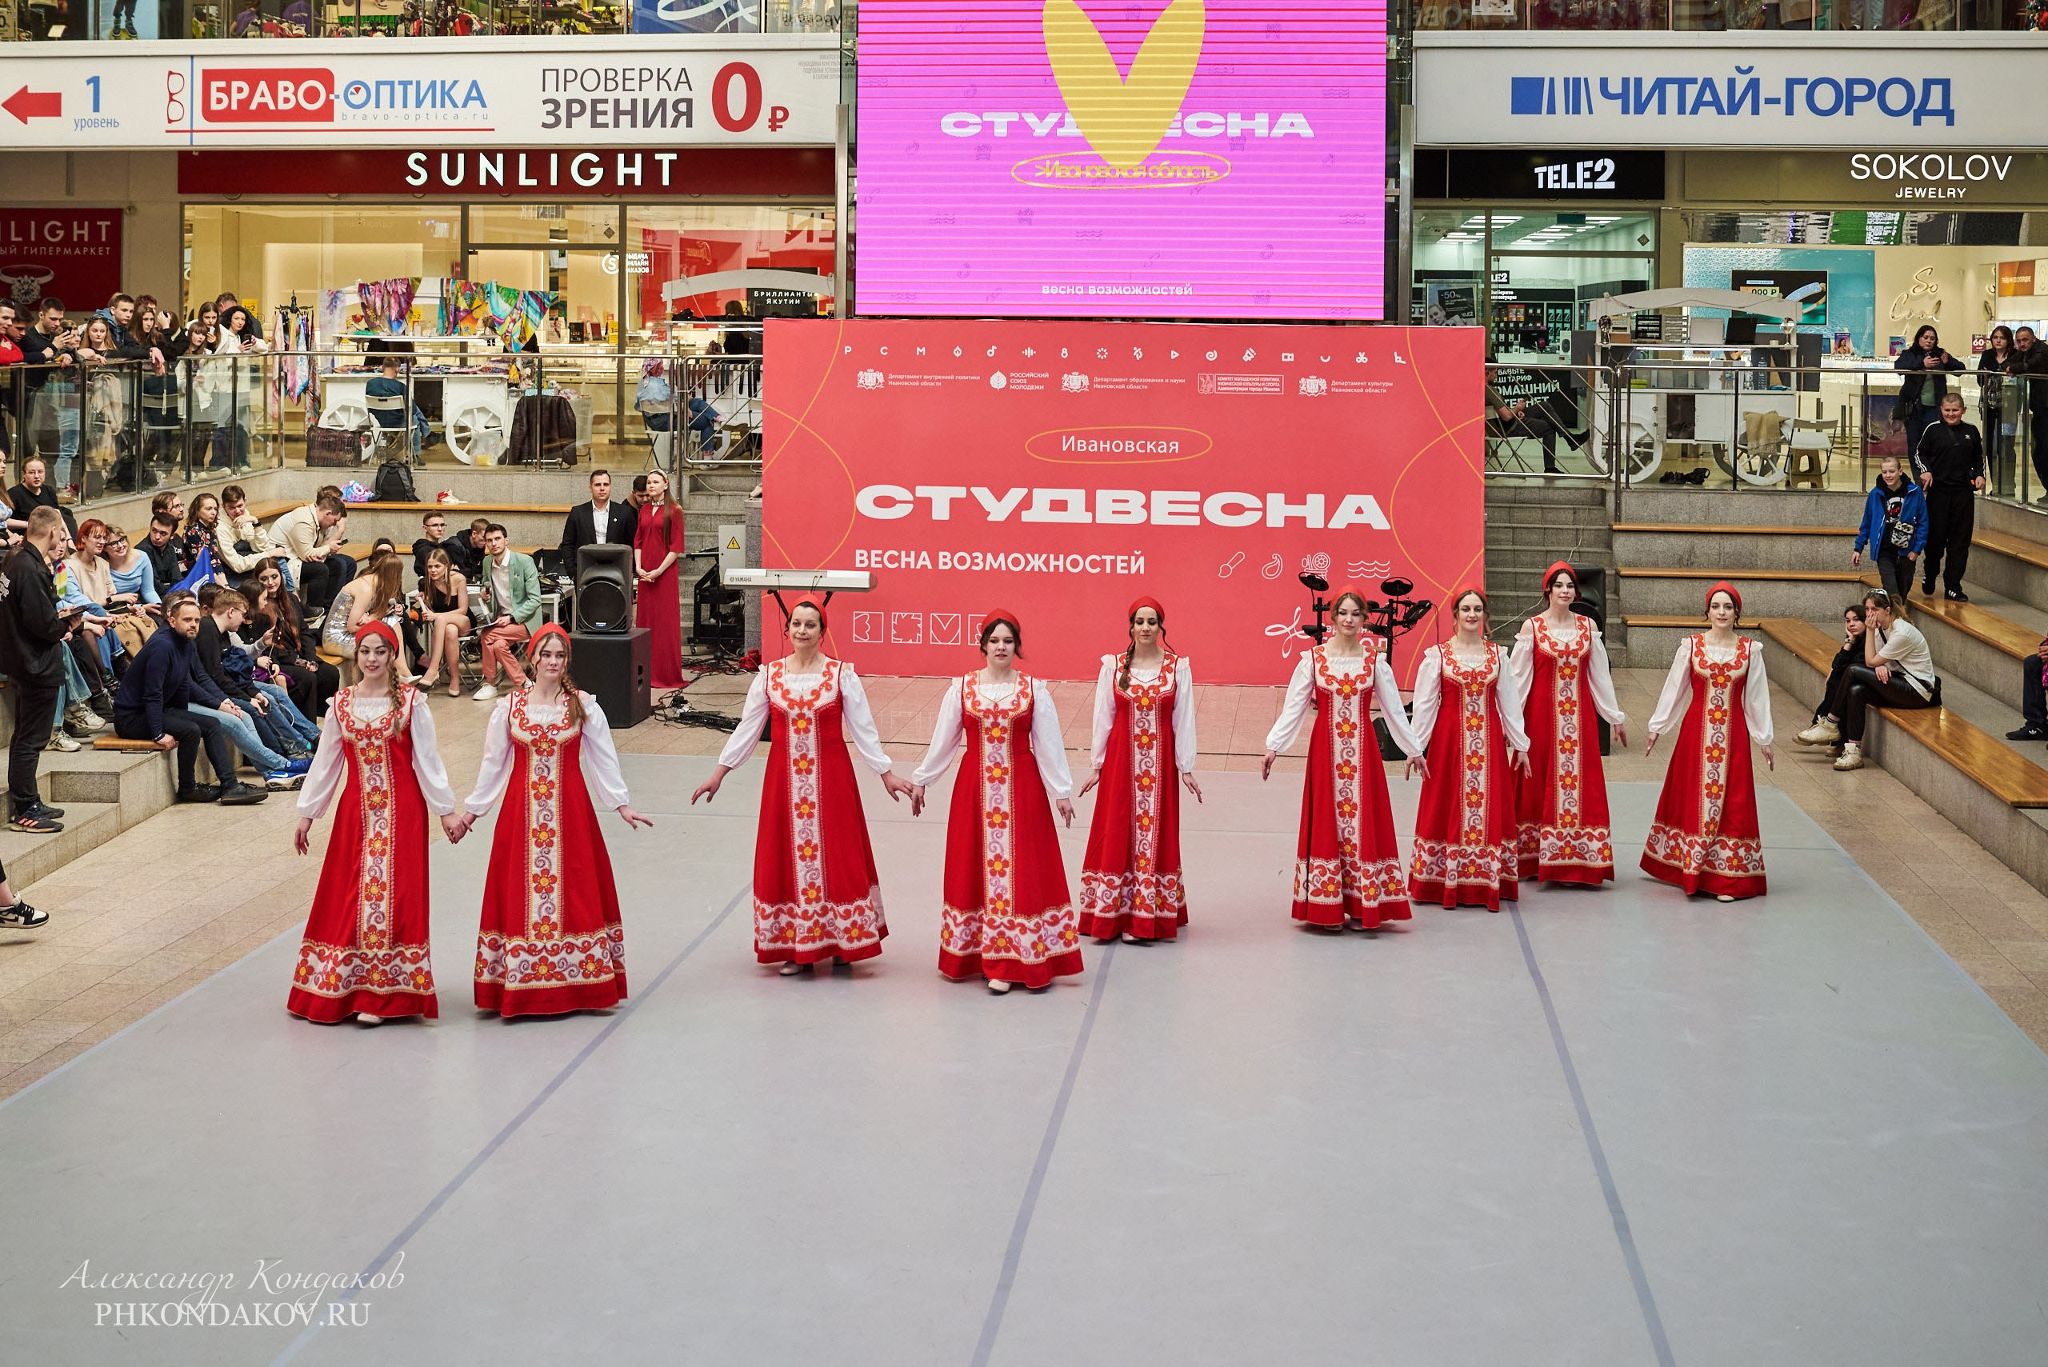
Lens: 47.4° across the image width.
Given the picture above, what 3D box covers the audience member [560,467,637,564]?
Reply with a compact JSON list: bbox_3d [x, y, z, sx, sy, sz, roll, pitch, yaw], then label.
[{"bbox_3d":[-3.430,-0.851,18.952,0.580,1.770,0.360,0,9,-3],"label":"audience member"}]

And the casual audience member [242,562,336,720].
[{"bbox_3d":[-5.136,-0.257,16.493,0.800,1.220,0.550,3,10,18],"label":"casual audience member"}]

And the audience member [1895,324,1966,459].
[{"bbox_3d":[8.810,-2.666,22.649,0.600,1.630,0.420,2,9,10],"label":"audience member"}]

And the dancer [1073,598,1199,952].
[{"bbox_3d":[0.556,0.418,11.370,0.586,1.667,0.500,1,7,3],"label":"dancer"}]

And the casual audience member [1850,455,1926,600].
[{"bbox_3d":[6.718,-0.961,18.055,0.580,1.560,0.420,5,10,26],"label":"casual audience member"}]

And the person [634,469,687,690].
[{"bbox_3d":[-2.909,-0.835,18.700,0.361,1.766,0.420,2,7,11],"label":"person"}]

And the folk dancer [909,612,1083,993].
[{"bbox_3d":[-0.122,0.506,10.680,0.800,1.700,0.560,1,9,3],"label":"folk dancer"}]

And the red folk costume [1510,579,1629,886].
[{"bbox_3d":[2.948,0.203,12.700,0.650,1.700,0.550,0,9,1],"label":"red folk costume"}]

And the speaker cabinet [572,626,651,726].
[{"bbox_3d":[-3.108,-0.057,17.426,0.550,0.680,0.570,1,9,5],"label":"speaker cabinet"}]

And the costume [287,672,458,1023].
[{"bbox_3d":[-2.786,0.714,10.107,0.700,1.420,0.500,-1,9,-6],"label":"costume"}]

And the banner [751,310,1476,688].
[{"bbox_3d":[0.782,-1.487,19.446,6.014,2.984,0.100,1,9,7],"label":"banner"}]

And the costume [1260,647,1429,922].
[{"bbox_3d":[1.620,0.473,11.618,0.780,1.440,0.500,2,9,9],"label":"costume"}]

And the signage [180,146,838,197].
[{"bbox_3d":[-6.118,-5.990,27.300,7.961,0.557,0.150,2,7,7],"label":"signage"}]

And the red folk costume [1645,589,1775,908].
[{"bbox_3d":[3.615,0.280,12.395,0.670,1.650,0.550,2,9,12],"label":"red folk costume"}]

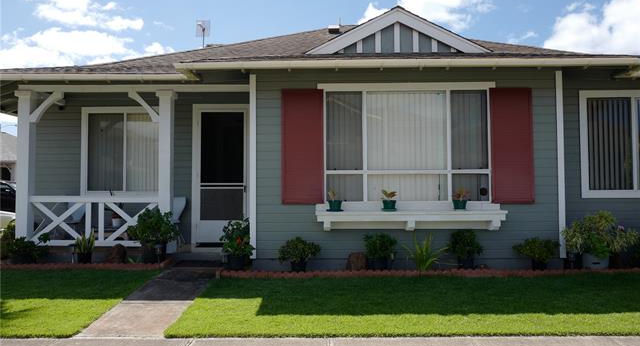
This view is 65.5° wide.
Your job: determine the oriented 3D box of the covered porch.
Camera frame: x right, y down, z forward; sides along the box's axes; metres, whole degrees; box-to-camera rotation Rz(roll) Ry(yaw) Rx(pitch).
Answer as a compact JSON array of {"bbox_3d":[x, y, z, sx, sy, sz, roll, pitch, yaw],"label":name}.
[{"bbox_3d":[-2.831,-0.096,8.275,3.780,2.770,1.450,0,-2,0],"label":"covered porch"}]

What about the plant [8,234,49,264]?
[{"bbox_3d":[-3.879,1.025,6.620,0.532,0.413,0.480,0,-2,1],"label":"plant"}]

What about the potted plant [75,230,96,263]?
[{"bbox_3d":[-3.487,1.108,7.398,0.321,0.490,0.311,0,-2,0],"label":"potted plant"}]

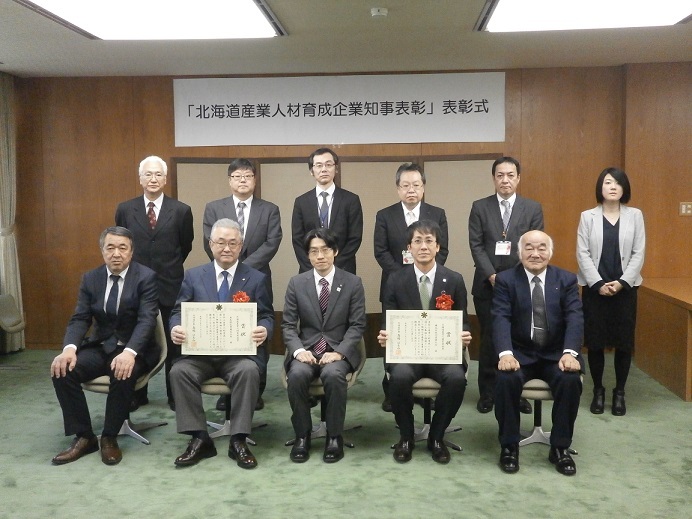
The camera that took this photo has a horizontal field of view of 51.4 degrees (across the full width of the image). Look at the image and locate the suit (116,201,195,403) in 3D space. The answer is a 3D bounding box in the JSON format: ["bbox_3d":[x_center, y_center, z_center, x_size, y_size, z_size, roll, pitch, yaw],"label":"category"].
[{"bbox_3d":[-1.325,0.272,4.979,0.540,1.405,0.300,-1,5,-3],"label":"suit"}]

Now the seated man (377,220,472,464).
[{"bbox_3d":[0.461,0.422,4.228,0.540,1.290,0.810,0,5,3],"label":"seated man"}]

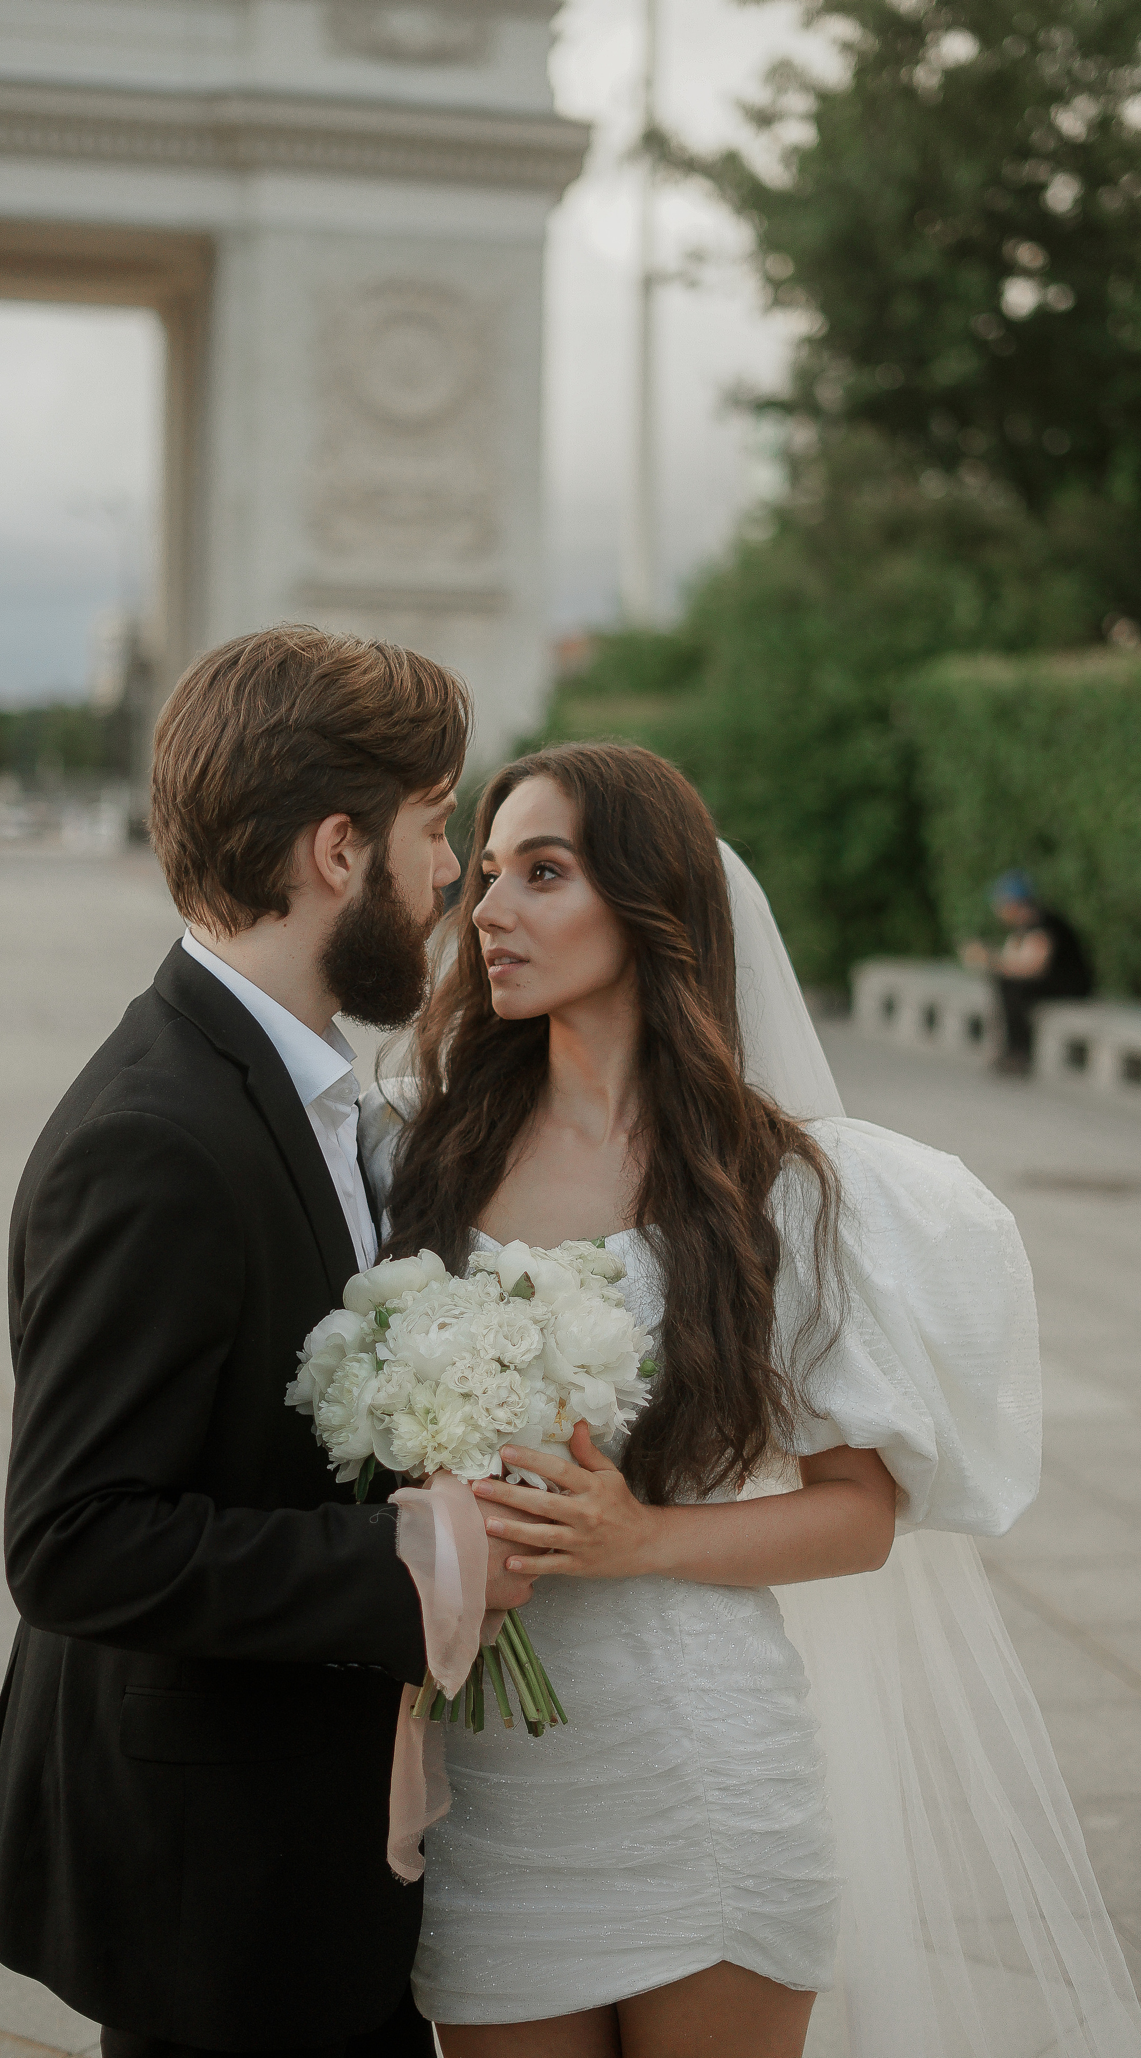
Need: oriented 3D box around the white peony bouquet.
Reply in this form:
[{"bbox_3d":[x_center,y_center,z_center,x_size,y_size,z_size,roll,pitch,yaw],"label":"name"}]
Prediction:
[{"bbox_3d":[-0.072,0.332,2.060,0.260,0.345,0.235,0,15,0],"label":"white peony bouquet"}]

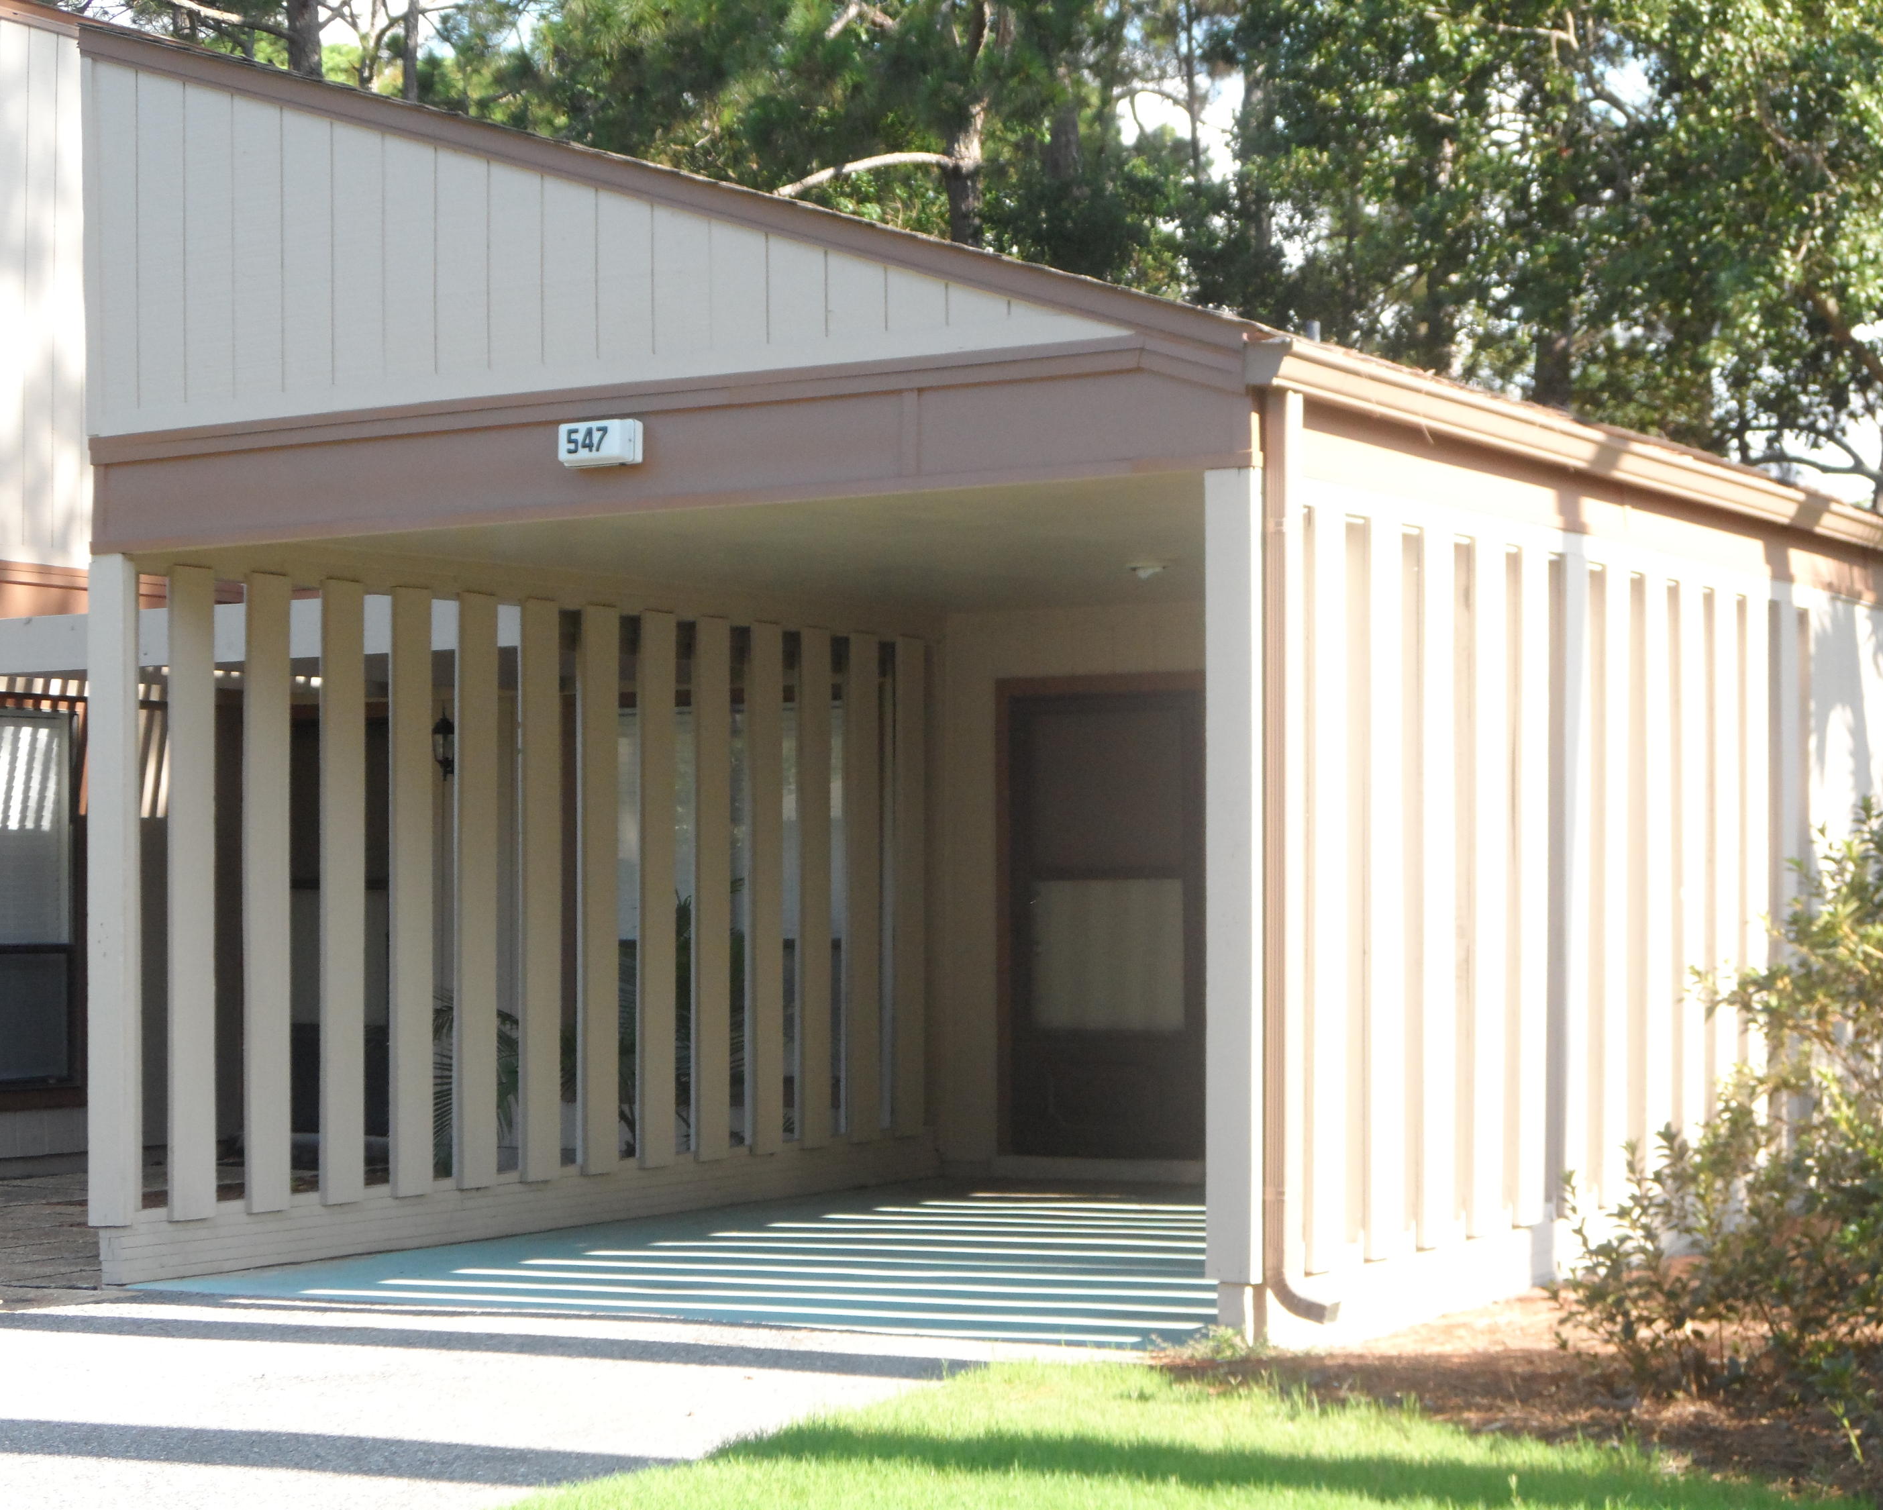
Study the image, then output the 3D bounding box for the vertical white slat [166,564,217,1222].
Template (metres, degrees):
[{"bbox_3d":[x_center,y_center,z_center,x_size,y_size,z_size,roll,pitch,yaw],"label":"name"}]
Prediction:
[{"bbox_3d":[-2.521,0.462,13.652,0.035,2.190,0.215,-1,-2,28],"label":"vertical white slat"}]

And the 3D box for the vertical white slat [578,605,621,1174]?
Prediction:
[{"bbox_3d":[-1.324,0.518,15.708,0.030,2.205,0.222,-1,-2,28],"label":"vertical white slat"}]

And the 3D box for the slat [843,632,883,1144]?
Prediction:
[{"bbox_3d":[-0.345,0.570,17.515,0.030,2.196,0.222,-1,-2,28],"label":"slat"}]

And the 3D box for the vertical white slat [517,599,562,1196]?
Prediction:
[{"bbox_3d":[-1.519,0.508,15.347,0.030,2.204,0.222,-1,-2,28],"label":"vertical white slat"}]

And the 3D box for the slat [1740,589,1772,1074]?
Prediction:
[{"bbox_3d":[3.089,0.491,15.418,0.030,2.197,0.230,-1,-2,28],"label":"slat"}]

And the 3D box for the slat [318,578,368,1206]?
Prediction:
[{"bbox_3d":[-2.106,0.478,14.251,0.030,2.202,0.222,-1,-2,28],"label":"slat"}]

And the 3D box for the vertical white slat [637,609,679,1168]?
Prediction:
[{"bbox_3d":[-1.122,0.531,16.102,0.035,2.190,0.215,-1,-2,28],"label":"vertical white slat"}]

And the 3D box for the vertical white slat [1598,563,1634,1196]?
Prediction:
[{"bbox_3d":[2.267,0.427,13.732,0.035,2.170,0.215,-1,-2,28],"label":"vertical white slat"}]

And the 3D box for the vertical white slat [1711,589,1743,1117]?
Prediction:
[{"bbox_3d":[2.899,0.482,15.060,0.030,2.197,0.230,-1,-2,28],"label":"vertical white slat"}]

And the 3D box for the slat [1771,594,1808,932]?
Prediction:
[{"bbox_3d":[3.216,0.462,15.511,0.035,2.170,0.215,-1,-2,28],"label":"slat"}]

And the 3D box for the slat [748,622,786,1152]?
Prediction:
[{"bbox_3d":[-0.731,0.551,16.804,0.030,2.201,0.222,-1,-2,28],"label":"slat"}]

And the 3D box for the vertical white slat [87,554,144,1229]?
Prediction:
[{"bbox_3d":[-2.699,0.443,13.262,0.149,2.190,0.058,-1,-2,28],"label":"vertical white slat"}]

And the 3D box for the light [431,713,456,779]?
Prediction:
[{"bbox_3d":[-2.344,-0.045,19.350,0.140,0.330,0.180,-2,-2,32],"label":"light"}]

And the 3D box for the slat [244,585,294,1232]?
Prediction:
[{"bbox_3d":[-2.300,0.468,13.886,0.030,2.195,0.222,-1,-2,28],"label":"slat"}]

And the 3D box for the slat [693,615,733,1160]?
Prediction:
[{"bbox_3d":[-0.927,0.540,16.445,0.035,2.190,0.215,-1,-2,28],"label":"slat"}]

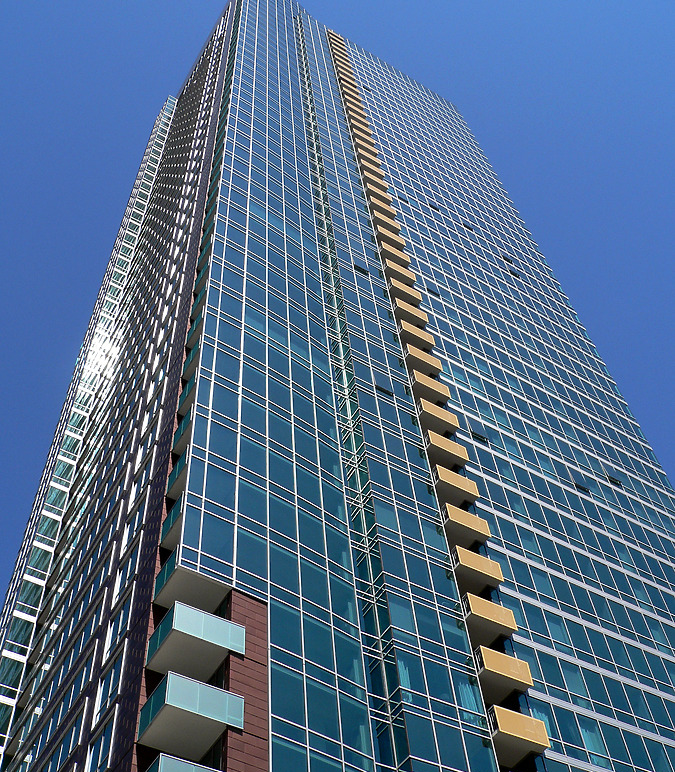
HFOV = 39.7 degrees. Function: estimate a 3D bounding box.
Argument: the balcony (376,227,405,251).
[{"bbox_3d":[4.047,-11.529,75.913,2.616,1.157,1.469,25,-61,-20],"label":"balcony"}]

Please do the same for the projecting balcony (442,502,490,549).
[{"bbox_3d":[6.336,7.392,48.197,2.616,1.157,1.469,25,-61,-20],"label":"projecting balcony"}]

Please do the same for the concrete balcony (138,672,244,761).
[{"bbox_3d":[-4.869,11.096,31.073,2.821,1.249,2.257,25,-61,-20],"label":"concrete balcony"}]

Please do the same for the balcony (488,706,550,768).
[{"bbox_3d":[7.039,14.127,37.718,2.604,1.184,1.400,25,-61,-20],"label":"balcony"}]

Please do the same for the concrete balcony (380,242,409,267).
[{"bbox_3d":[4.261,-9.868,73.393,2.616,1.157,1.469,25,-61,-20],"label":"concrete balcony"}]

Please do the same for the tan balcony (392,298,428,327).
[{"bbox_3d":[4.890,-4.748,65.834,2.604,1.184,1.400,25,-61,-20],"label":"tan balcony"}]

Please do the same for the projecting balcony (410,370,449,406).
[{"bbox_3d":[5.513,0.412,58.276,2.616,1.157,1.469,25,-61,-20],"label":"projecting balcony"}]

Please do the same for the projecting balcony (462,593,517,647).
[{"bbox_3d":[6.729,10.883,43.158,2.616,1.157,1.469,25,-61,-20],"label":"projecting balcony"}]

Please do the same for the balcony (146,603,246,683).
[{"bbox_3d":[-5.072,9.391,33.614,2.821,1.249,2.257,25,-61,-20],"label":"balcony"}]

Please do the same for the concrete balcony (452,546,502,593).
[{"bbox_3d":[6.515,9.066,45.353,2.604,1.184,1.400,25,-61,-20],"label":"concrete balcony"}]

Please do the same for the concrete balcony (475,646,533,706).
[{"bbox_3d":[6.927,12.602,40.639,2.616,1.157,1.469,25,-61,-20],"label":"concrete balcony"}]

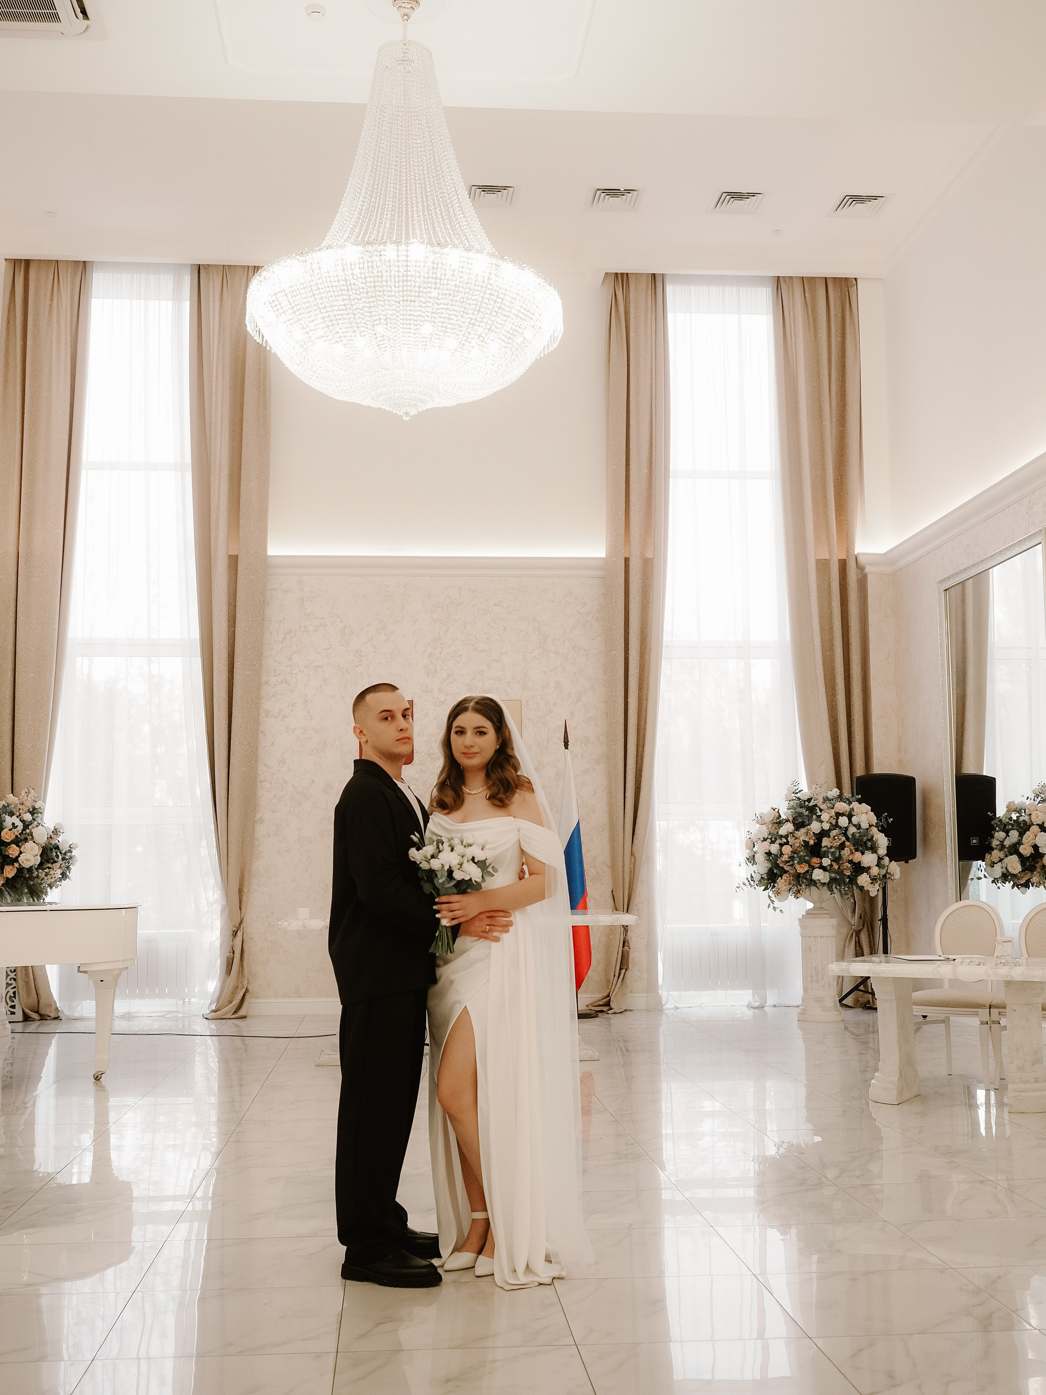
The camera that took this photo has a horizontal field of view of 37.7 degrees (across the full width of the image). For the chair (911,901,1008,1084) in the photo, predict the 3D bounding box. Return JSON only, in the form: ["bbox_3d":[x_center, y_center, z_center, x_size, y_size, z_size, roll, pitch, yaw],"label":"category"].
[{"bbox_3d":[2.455,1.657,8.621,0.480,0.985,0.540,-5,-8,35],"label":"chair"}]

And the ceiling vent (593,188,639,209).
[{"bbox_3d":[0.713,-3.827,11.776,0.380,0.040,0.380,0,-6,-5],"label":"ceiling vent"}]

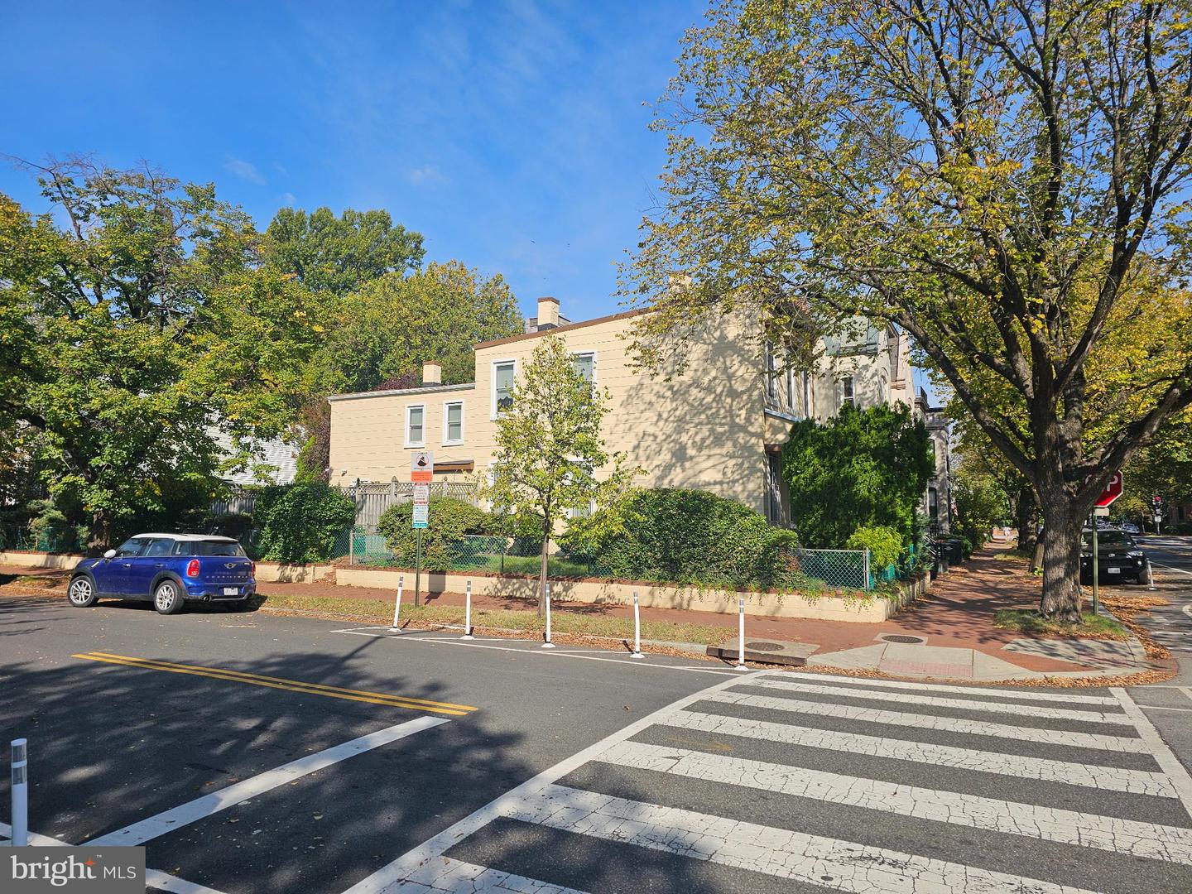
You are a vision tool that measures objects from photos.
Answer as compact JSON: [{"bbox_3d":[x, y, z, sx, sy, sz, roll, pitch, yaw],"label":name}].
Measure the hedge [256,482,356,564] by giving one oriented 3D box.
[{"bbox_3d":[-8.194,2.150,22.300,2.450,2.280,1.400,-2,-6,27],"label":"hedge"}]

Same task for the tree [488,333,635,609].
[{"bbox_3d":[-0.678,0.493,14.981,2.802,5.290,2.662,0,-5,0],"label":"tree"}]

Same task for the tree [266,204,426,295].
[{"bbox_3d":[-15.323,-4.664,48.000,11.000,20.510,11.000,-3,-6,27],"label":"tree"}]

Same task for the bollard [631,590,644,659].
[{"bbox_3d":[0.591,2.499,11.194,0.200,0.912,0.200,0,-5,0],"label":"bollard"}]

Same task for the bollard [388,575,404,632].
[{"bbox_3d":[-3.350,2.653,13.435,0.200,0.921,0.200,2,-6,28],"label":"bollard"}]

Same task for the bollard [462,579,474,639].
[{"bbox_3d":[-2.089,2.659,12.972,0.180,0.925,0.180,0,-5,0],"label":"bollard"}]

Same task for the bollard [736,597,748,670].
[{"bbox_3d":[1.917,2.453,10.422,0.180,0.925,0.180,-3,-6,27],"label":"bollard"}]

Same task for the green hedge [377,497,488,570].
[{"bbox_3d":[-4.114,2.187,19.852,2.900,1.800,2.200,-3,-6,27],"label":"green hedge"}]

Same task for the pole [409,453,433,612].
[{"bbox_3d":[-3.550,1.669,15.997,0.450,3.105,0.080,1,-5,-4],"label":"pole"}]

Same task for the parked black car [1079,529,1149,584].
[{"bbox_3d":[16.719,3.514,25.952,1.850,1.680,4.600,-3,-6,27],"label":"parked black car"}]

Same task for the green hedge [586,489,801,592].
[{"bbox_3d":[1.972,1.932,16.608,4.600,2.000,2.200,-3,-6,27],"label":"green hedge"}]

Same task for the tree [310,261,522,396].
[{"bbox_3d":[-8.646,-2.195,38.000,10.300,13.790,10.300,-3,-6,27],"label":"tree"}]

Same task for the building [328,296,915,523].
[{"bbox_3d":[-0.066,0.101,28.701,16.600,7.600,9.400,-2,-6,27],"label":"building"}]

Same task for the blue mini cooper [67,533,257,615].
[{"bbox_3d":[-9.135,2.592,16.710,4.110,1.560,1.800,-2,-6,25],"label":"blue mini cooper"}]

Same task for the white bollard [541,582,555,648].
[{"bbox_3d":[-0.719,2.561,12.042,0.180,0.925,0.180,-3,-6,27],"label":"white bollard"}]

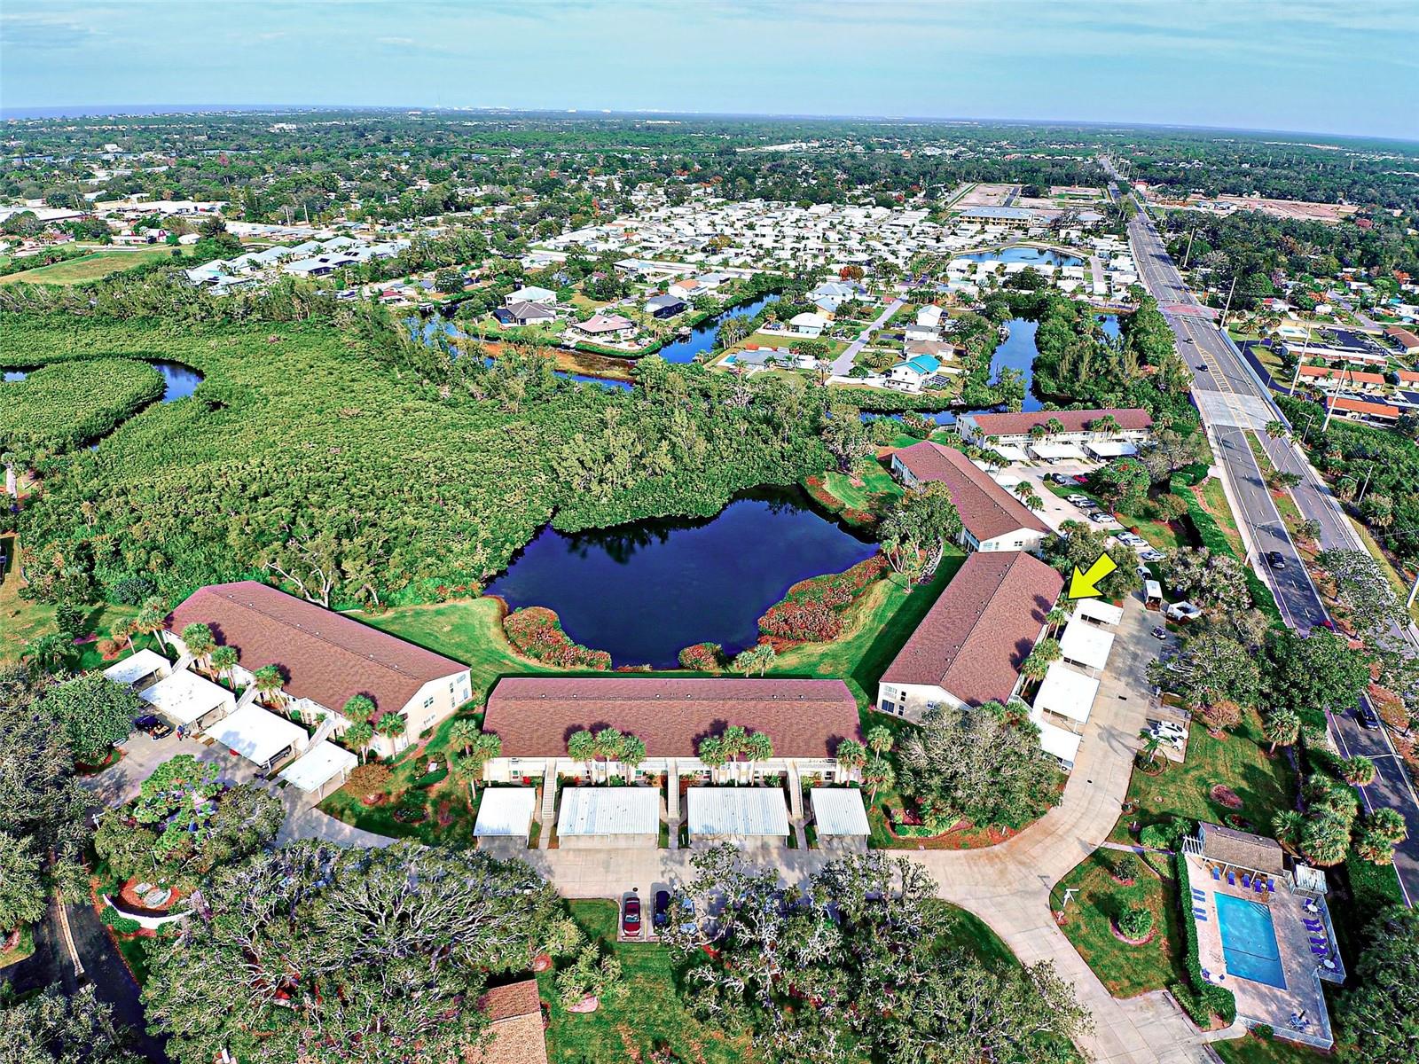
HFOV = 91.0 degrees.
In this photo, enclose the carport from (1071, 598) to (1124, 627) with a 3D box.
[{"bbox_3d":[72.382,15.682,130.232,7.300,2.550,6.100,20,36,28],"label":"carport"}]

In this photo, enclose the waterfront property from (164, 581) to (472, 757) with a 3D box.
[{"bbox_3d":[-66.464,20.076,116.365,53.267,8.205,16.616,15,31,23],"label":"waterfront property"}]

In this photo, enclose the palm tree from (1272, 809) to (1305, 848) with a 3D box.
[{"bbox_3d":[74.255,38.877,89.841,4.052,5.349,4.052,1,28,0],"label":"palm tree"}]

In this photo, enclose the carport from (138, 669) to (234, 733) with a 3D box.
[{"bbox_3d":[-80.197,26.192,107.887,12.700,2.550,6.770,15,34,22],"label":"carport"}]

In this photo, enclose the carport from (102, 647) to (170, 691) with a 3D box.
[{"bbox_3d":[-94.106,23.136,115.469,6.990,2.634,6.584,14,31,22],"label":"carport"}]

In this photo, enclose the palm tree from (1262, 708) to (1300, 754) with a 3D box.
[{"bbox_3d":[85.162,30.553,103.930,5.065,7.111,5.065,1,28,0],"label":"palm tree"}]

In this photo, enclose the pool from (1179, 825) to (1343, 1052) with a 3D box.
[{"bbox_3d":[64.662,45.471,80.001,13.200,3.300,22.000,12,32,17],"label":"pool"}]

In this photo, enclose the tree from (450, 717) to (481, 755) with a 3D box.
[{"bbox_3d":[-33.701,30.505,97.173,4.300,8.000,4.300,1,30,0],"label":"tree"}]

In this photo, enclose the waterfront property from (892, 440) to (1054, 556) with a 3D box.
[{"bbox_3d":[66.267,-10.591,178.769,18.000,8.205,52.255,-3,28,-7],"label":"waterfront property"}]

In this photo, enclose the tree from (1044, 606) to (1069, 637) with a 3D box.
[{"bbox_3d":[64.204,17.353,128.306,3.849,6.564,3.849,1,28,0],"label":"tree"}]

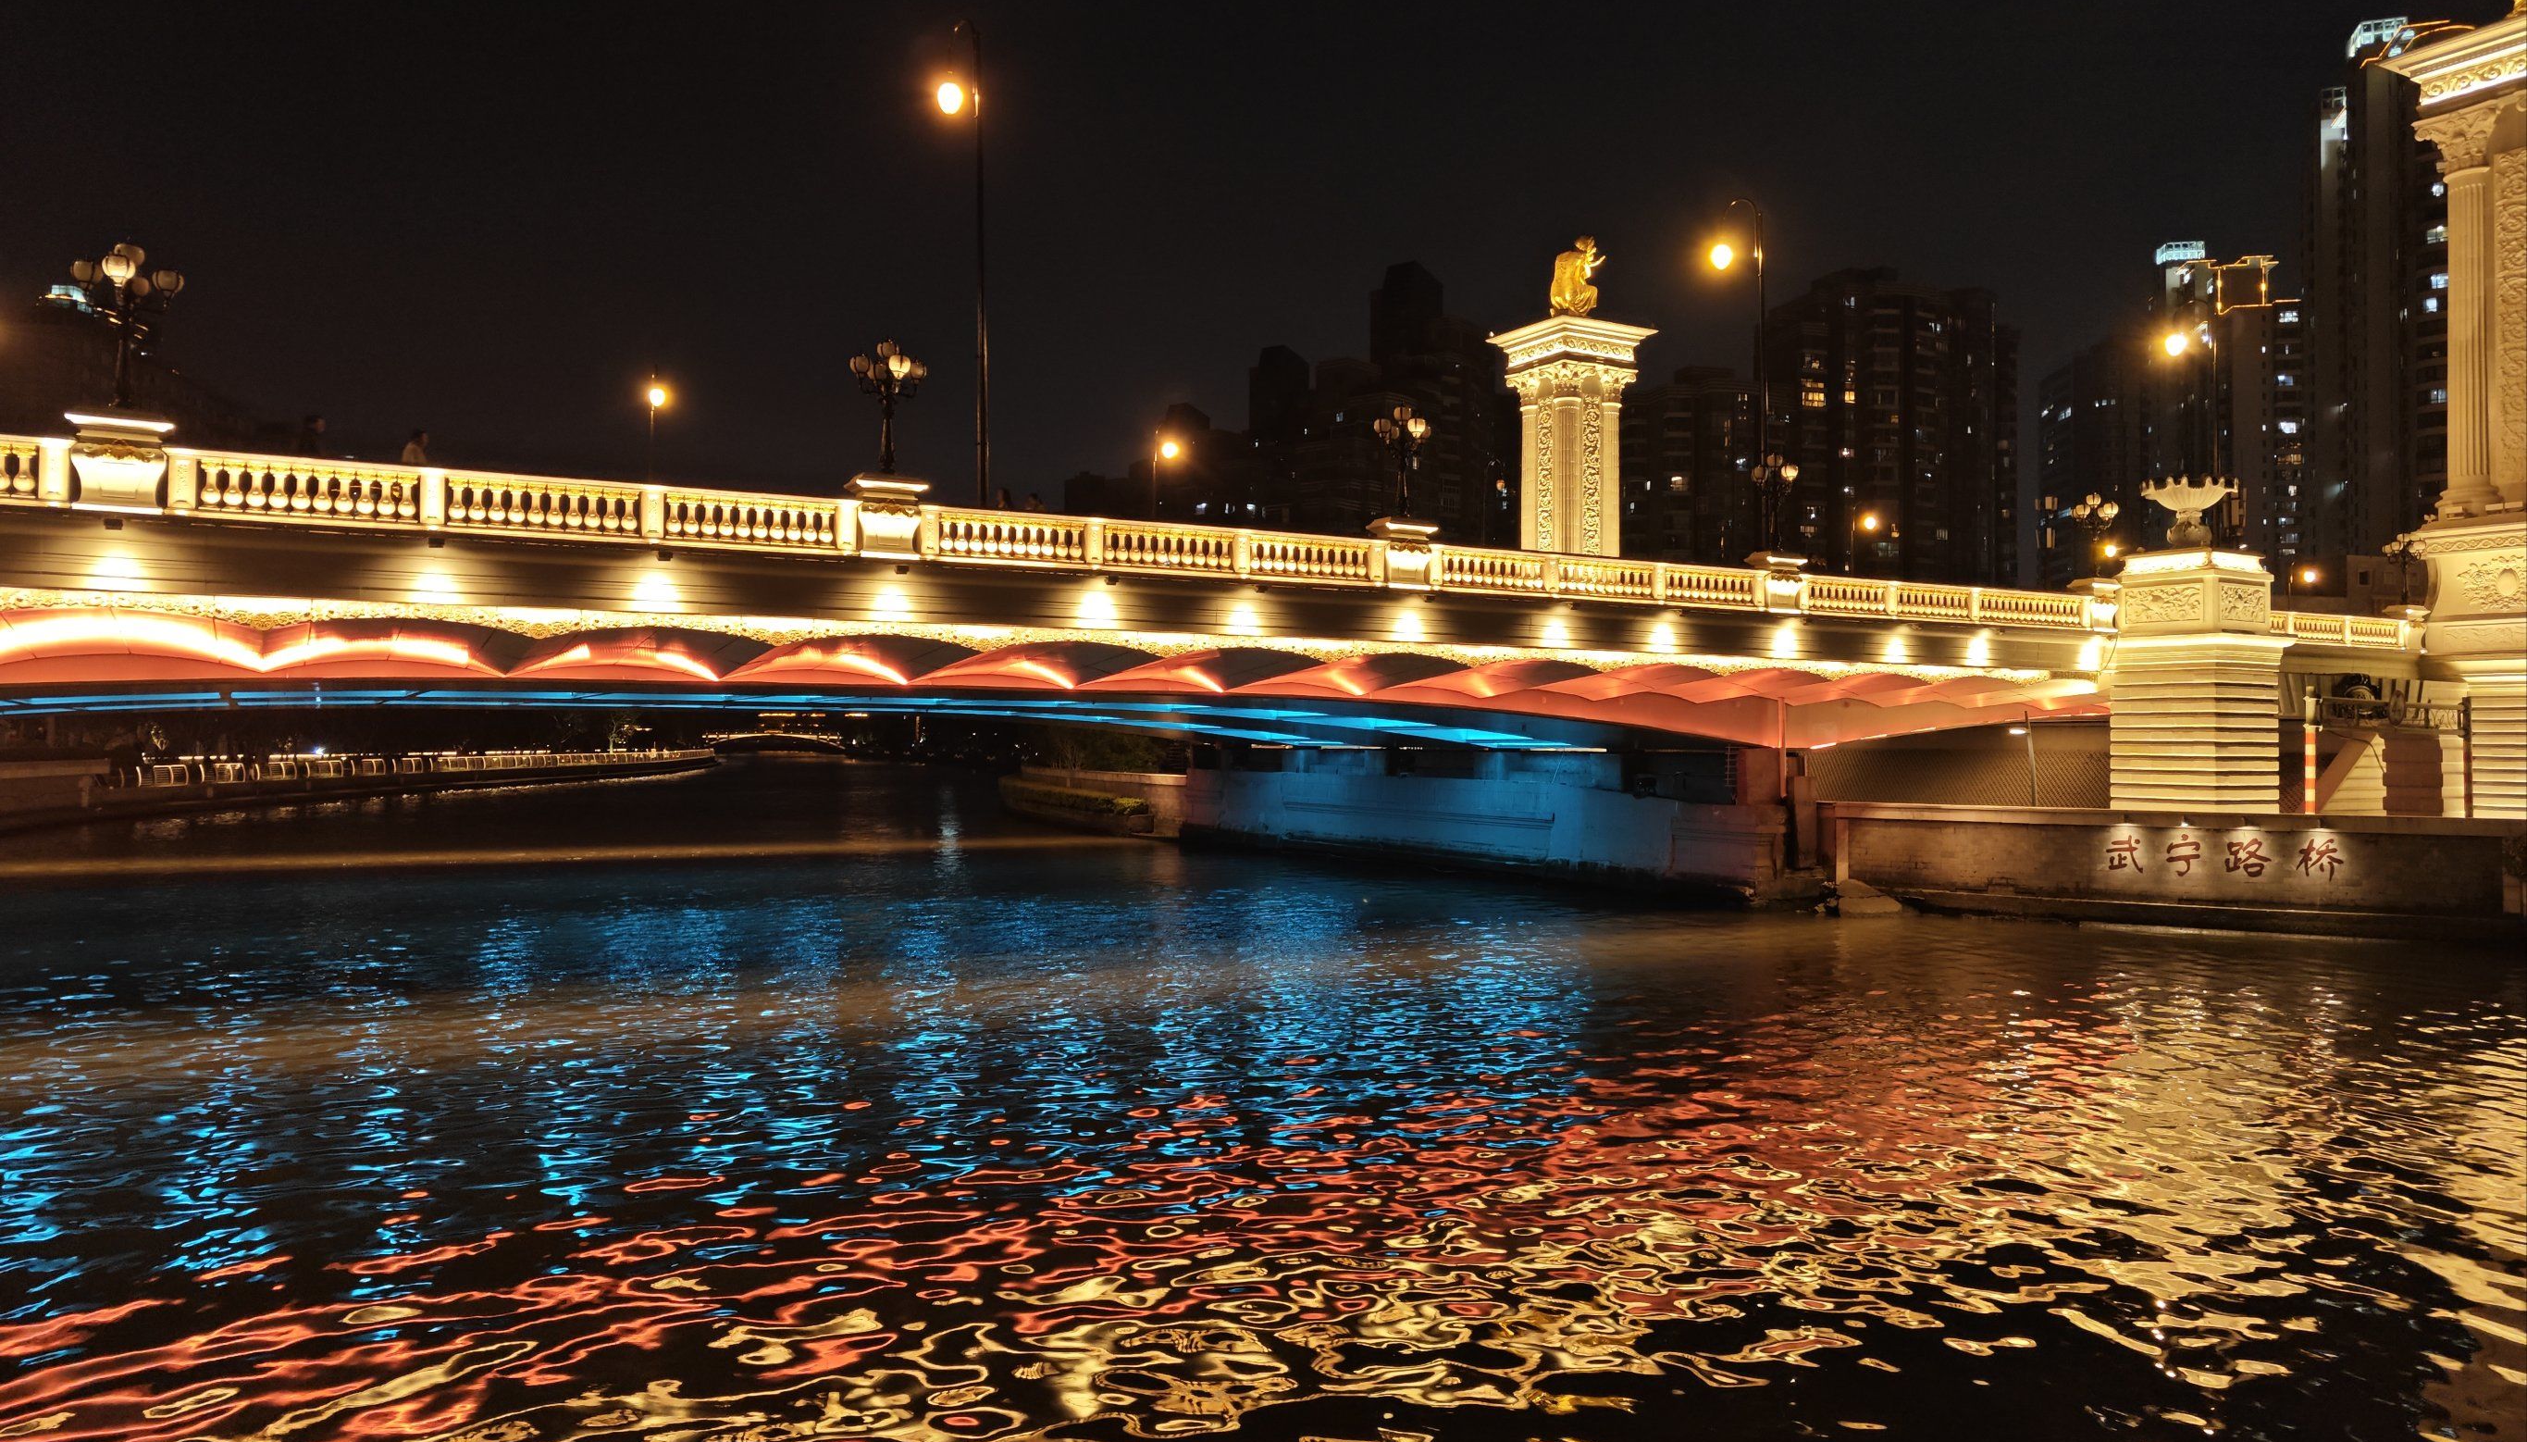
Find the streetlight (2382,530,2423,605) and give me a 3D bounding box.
[{"bbox_3d":[38.375,-5.108,56.419,1.300,2.650,1.300,0,-1,-31],"label":"streetlight"}]

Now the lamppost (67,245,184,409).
[{"bbox_3d":[-16.282,-5.616,24.000,1.300,2.460,1.300,0,-1,-31],"label":"lamppost"}]

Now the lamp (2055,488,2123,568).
[{"bbox_3d":[23.681,-5.387,47.728,1.300,2.410,1.300,0,-1,-31],"label":"lamp"}]

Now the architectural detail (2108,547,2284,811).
[{"bbox_3d":[26.417,-0.995,47.632,3.400,7.400,3.200,0,-1,-31],"label":"architectural detail"}]

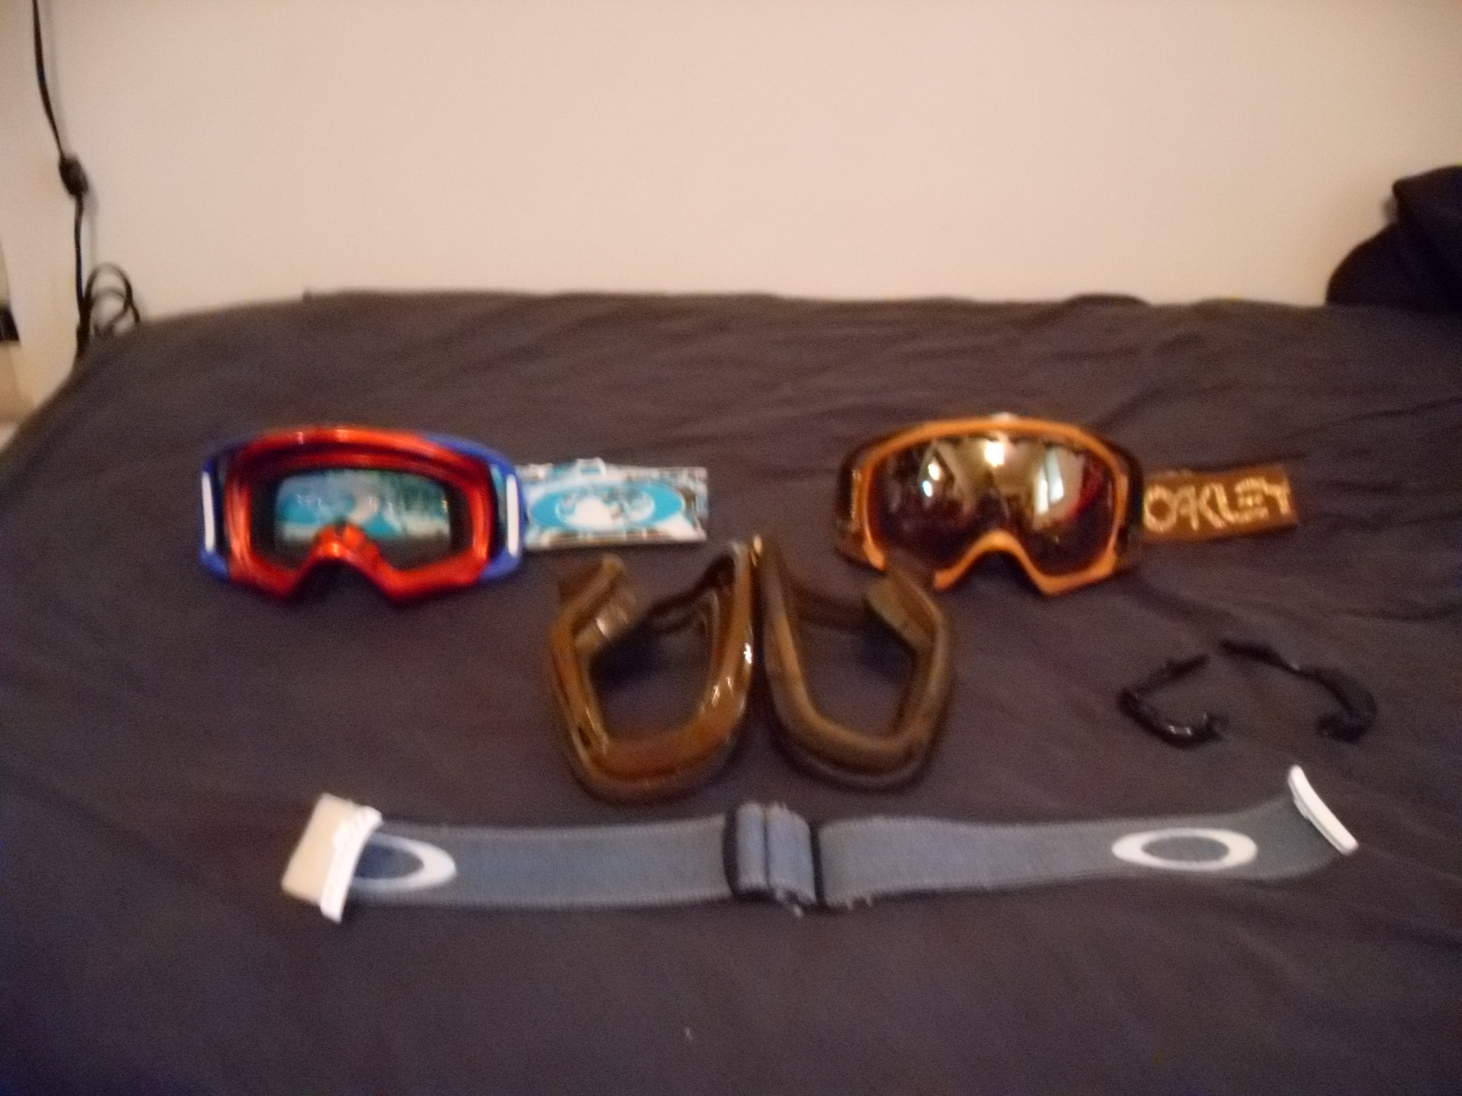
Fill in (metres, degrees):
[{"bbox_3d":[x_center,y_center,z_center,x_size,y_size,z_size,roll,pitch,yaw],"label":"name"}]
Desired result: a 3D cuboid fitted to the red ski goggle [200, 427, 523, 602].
[{"bbox_3d":[-0.210,-0.024,0.828,0.177,0.096,0.080,0,13,0],"label":"red ski goggle"}]

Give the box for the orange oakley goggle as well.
[{"bbox_3d":[0.146,-0.028,0.834,0.173,0.097,0.080,2,13,3],"label":"orange oakley goggle"}]

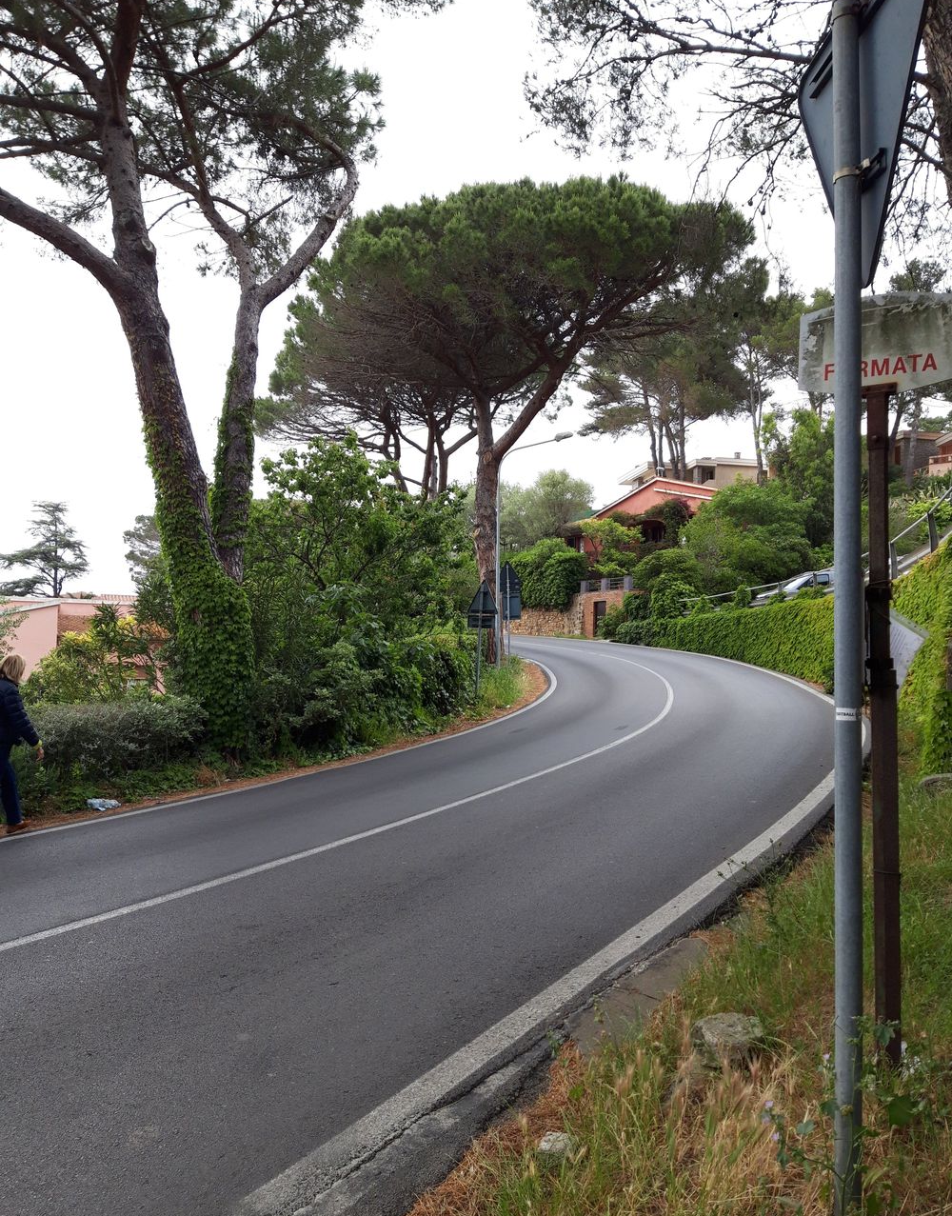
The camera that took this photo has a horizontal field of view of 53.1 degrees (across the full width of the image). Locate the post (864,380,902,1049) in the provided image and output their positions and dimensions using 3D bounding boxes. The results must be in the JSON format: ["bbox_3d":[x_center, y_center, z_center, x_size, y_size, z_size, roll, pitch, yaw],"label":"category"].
[{"bbox_3d":[1.266,0.364,2.950,0.100,2.130,0.090,0,0,14],"label":"post"}]

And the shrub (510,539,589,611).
[{"bbox_3d":[4.148,-1.974,55.000,4.600,4.100,3.600,0,0,12],"label":"shrub"}]

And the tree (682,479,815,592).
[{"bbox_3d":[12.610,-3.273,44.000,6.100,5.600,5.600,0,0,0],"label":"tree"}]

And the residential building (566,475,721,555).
[{"bbox_3d":[11.126,-5.643,62.000,10.500,6.000,9.000,0,-1,34],"label":"residential building"}]

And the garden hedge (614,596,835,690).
[{"bbox_3d":[8.100,0.800,32.500,2.200,2.400,20.000,0,0,-7],"label":"garden hedge"}]

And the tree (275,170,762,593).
[{"bbox_3d":[1.468,-7.056,34.000,16.000,16.000,13.500,0,0,0],"label":"tree"}]

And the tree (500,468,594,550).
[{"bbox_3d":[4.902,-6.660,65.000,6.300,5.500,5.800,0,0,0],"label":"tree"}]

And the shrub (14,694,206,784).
[{"bbox_3d":[-4.550,1.500,11.800,1.200,1.100,2.500,0,-1,43],"label":"shrub"}]

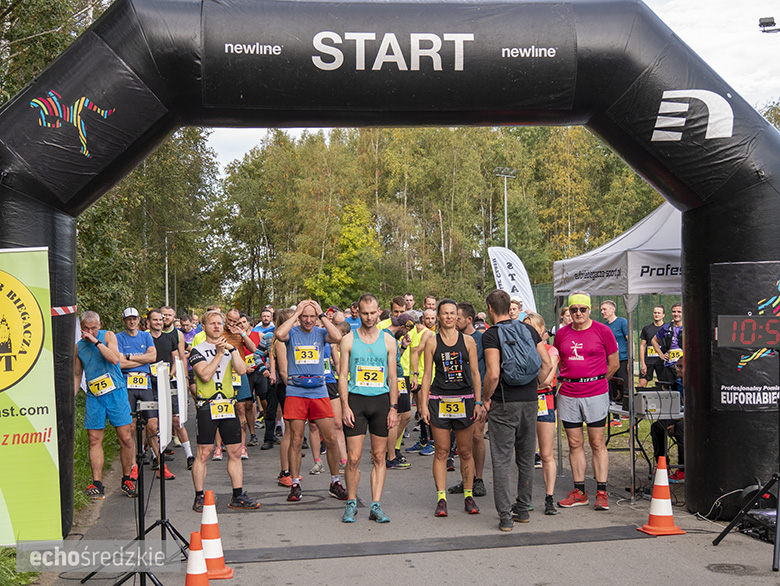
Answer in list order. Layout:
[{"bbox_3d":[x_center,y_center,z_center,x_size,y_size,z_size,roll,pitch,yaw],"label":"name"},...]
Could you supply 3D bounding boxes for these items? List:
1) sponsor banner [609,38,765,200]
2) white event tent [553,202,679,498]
[{"bbox_3d":[2.330,-1.370,9.830,1.040,0.880,0.250,41,-13,-3],"label":"sponsor banner"},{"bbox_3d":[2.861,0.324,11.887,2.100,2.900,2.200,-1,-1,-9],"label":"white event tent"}]

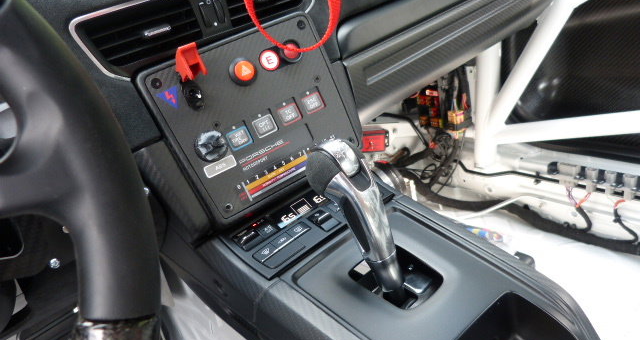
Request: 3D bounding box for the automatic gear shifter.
[{"bbox_3d":[0.037,0.046,0.451,0.048,0.162,0.068,-30,15,-30],"label":"automatic gear shifter"}]

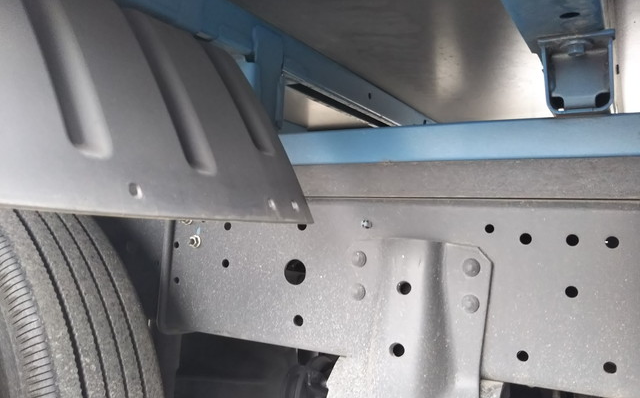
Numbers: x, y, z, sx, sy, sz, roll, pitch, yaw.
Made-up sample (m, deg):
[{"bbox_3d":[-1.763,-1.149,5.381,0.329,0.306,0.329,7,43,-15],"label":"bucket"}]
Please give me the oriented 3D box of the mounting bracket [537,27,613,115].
[{"bbox_3d":[0.294,-0.137,0.636,0.076,0.084,0.067,0,1,27],"label":"mounting bracket"}]

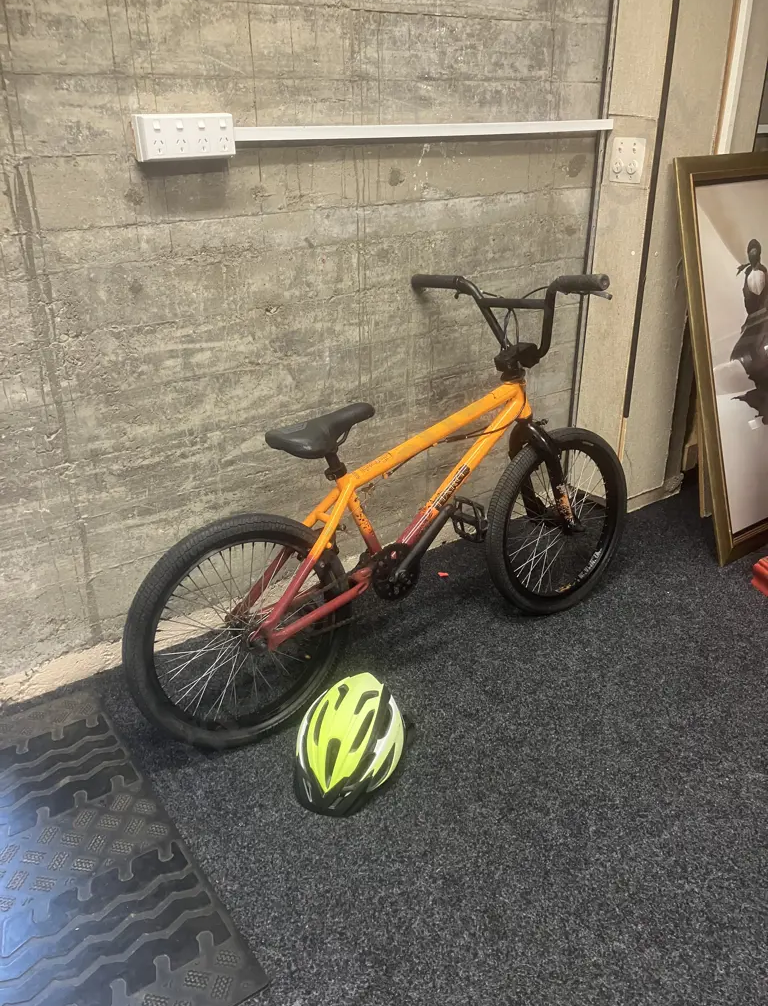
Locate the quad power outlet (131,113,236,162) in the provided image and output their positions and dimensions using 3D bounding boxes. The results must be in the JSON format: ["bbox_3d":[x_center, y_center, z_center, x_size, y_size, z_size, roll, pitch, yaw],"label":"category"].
[{"bbox_3d":[-0.400,-0.740,1.677,0.203,0.081,0.038,-18,30,-32],"label":"quad power outlet"}]

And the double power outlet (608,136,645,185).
[{"bbox_3d":[0.691,-0.970,2.349,0.020,0.117,0.113,-18,30,-32],"label":"double power outlet"}]

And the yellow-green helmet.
[{"bbox_3d":[-0.069,0.455,1.667,0.210,0.165,0.315,5,26,12],"label":"yellow-green helmet"}]

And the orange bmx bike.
[{"bbox_3d":[0.070,-0.024,1.851,1.378,0.885,0.645,-16,22,-29],"label":"orange bmx bike"}]

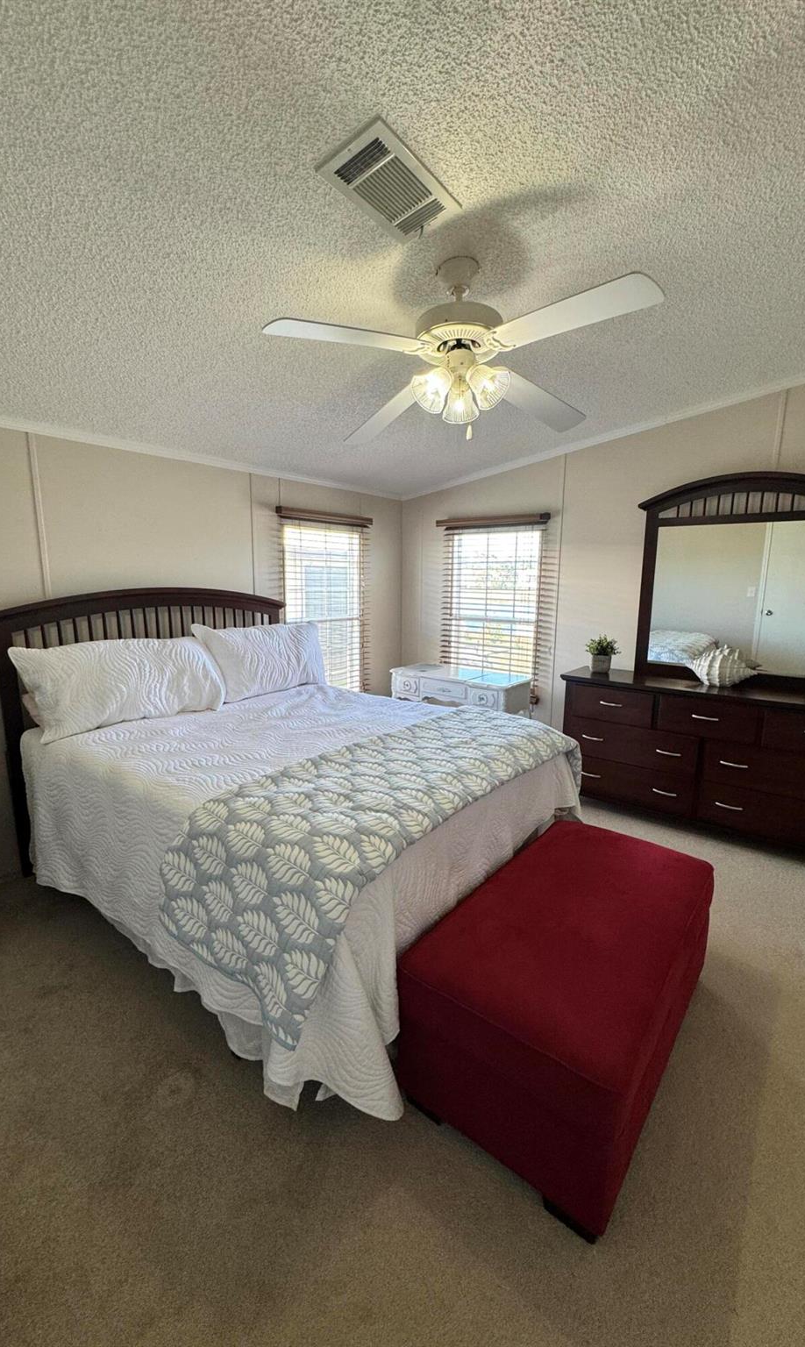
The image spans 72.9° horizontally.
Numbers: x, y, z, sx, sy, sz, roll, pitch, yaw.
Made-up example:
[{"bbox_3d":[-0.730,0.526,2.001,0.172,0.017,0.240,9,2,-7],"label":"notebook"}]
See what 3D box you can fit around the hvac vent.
[{"bbox_3d":[-0.024,-1.200,1.349,0.190,0.030,0.350,-1,7,39],"label":"hvac vent"}]

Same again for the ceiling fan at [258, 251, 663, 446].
[{"bbox_3d":[0.175,-1.014,1.706,1.280,0.490,1.280,-7,13,-37],"label":"ceiling fan"}]

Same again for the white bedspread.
[{"bbox_3d":[-0.418,0.617,2.462,2.060,0.690,1.600,8,13,38],"label":"white bedspread"}]

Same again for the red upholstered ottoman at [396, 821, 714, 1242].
[{"bbox_3d":[0.541,0.916,1.682,0.575,0.435,1.050,8,13,38],"label":"red upholstered ottoman"}]

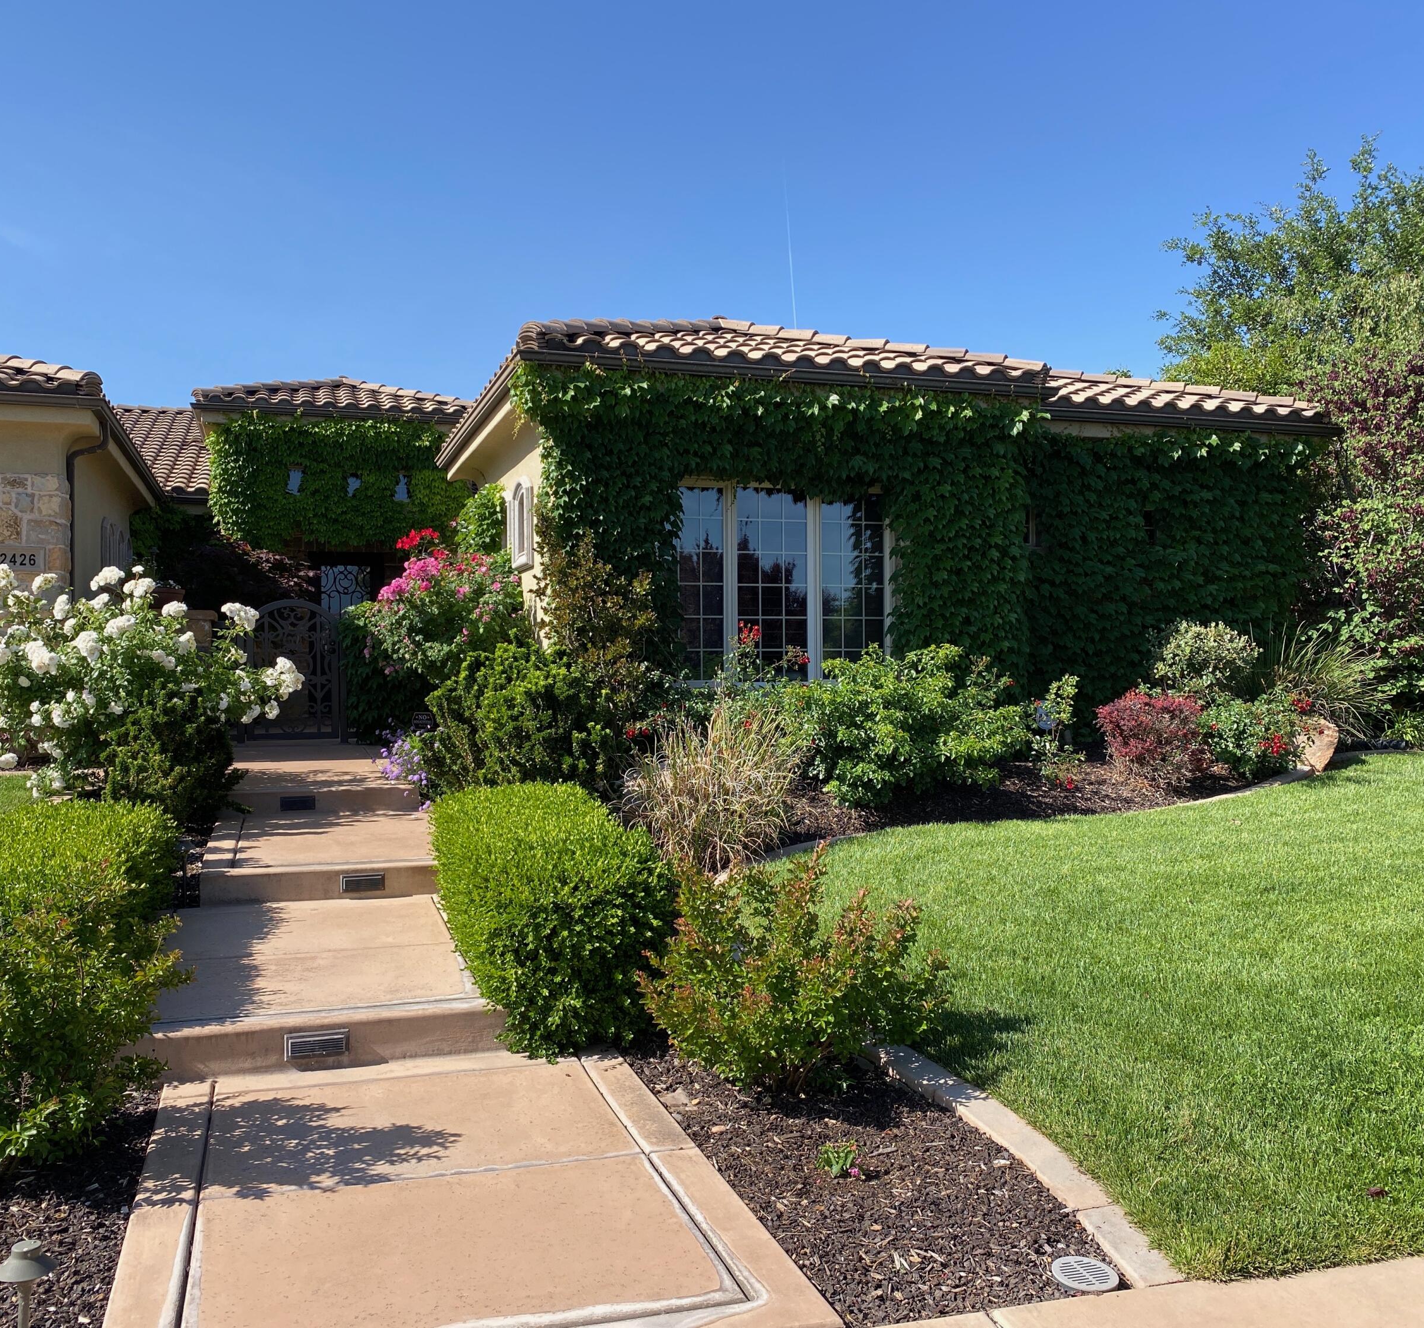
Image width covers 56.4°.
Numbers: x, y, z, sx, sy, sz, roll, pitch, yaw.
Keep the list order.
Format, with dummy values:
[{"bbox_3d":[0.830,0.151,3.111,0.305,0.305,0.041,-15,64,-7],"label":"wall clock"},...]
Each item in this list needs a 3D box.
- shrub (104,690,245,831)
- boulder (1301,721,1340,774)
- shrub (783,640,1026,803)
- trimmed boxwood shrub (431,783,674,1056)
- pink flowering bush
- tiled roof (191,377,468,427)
[{"bbox_3d":[-3.600,0.605,8.900,0.920,0.950,0.920,0,0,-18],"label":"shrub"},{"bbox_3d":[5.200,0.690,11.450,0.440,0.470,0.400,0,0,-18],"label":"boulder"},{"bbox_3d":[1.450,0.425,9.850,1.700,1.120,1.450,0,0,-18],"label":"shrub"},{"bbox_3d":[-0.780,1.045,5.850,0.780,0.840,1.900,0,0,-18],"label":"trimmed boxwood shrub"},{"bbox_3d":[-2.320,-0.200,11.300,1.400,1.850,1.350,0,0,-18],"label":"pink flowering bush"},{"bbox_3d":[-5.680,-3.910,20.300,4.100,1.050,3.700,0,0,-18],"label":"tiled roof"}]

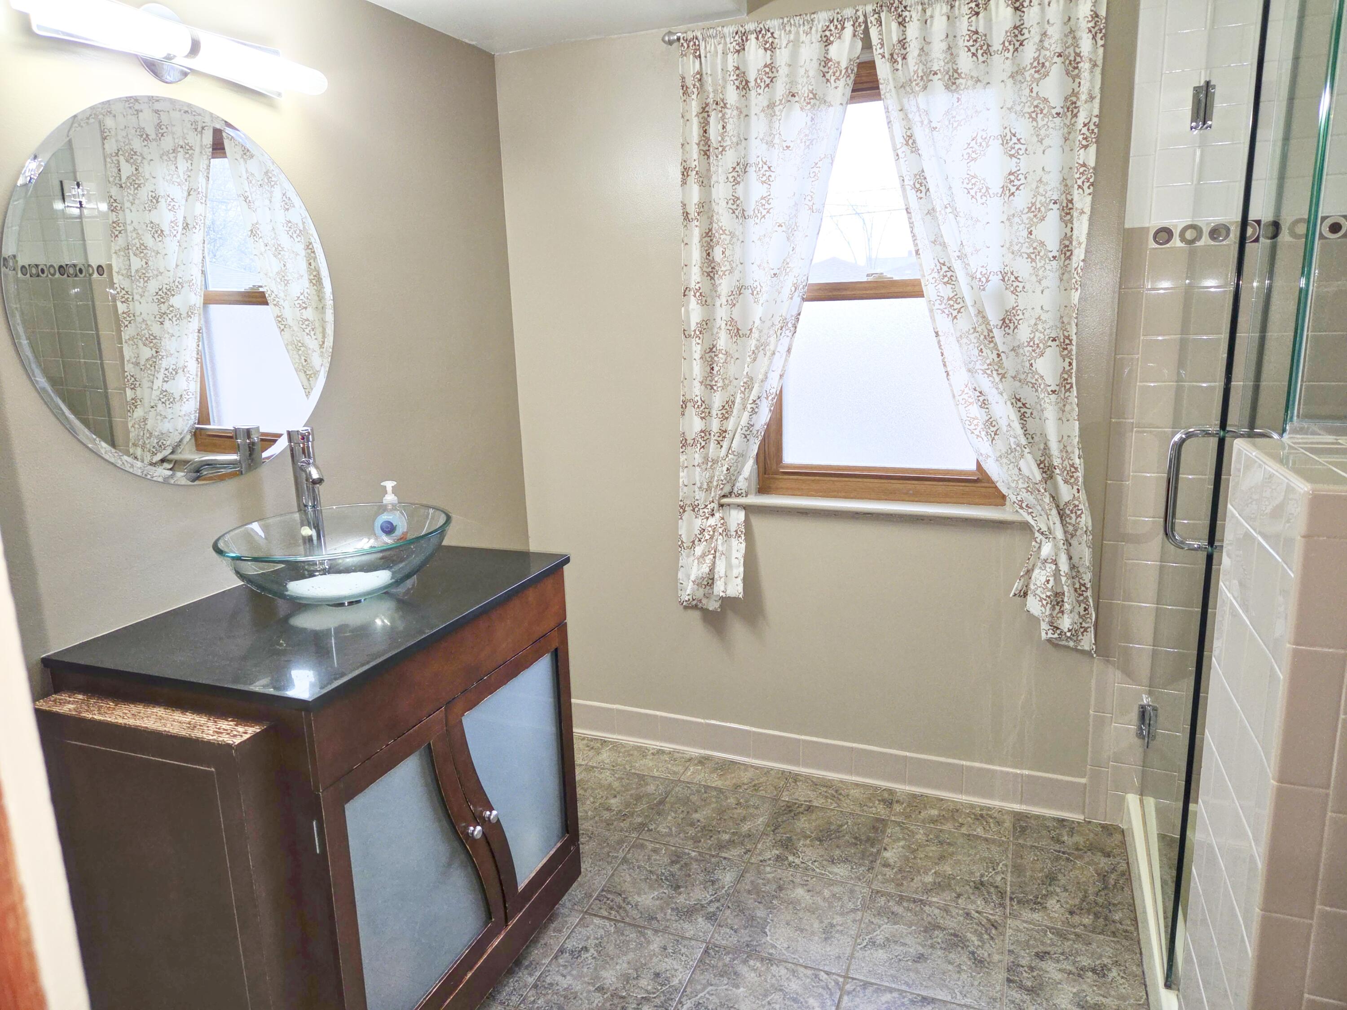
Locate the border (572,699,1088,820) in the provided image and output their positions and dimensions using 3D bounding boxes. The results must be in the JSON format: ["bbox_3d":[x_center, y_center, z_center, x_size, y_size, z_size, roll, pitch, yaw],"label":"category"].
[{"bbox_3d":[0.324,0.738,2.672,1.650,0.114,0.012,3,14,21],"label":"border"}]

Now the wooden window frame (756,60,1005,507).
[{"bbox_3d":[0.553,-0.567,2.376,0.680,1.120,0.080,3,14,21],"label":"wooden window frame"}]

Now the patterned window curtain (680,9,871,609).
[{"bbox_3d":[0.242,-0.433,2.363,0.510,1.530,0.090,3,14,21],"label":"patterned window curtain"}]

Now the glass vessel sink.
[{"bbox_3d":[-0.622,0.111,1.669,0.418,0.141,0.418,3,14,21],"label":"glass vessel sink"}]

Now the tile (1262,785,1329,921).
[{"bbox_3d":[0.658,0.367,0.954,0.051,0.152,0.009,3,14,21],"label":"tile"}]

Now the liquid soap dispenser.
[{"bbox_3d":[-0.628,0.027,1.996,0.078,0.162,0.053,-4,13,-8],"label":"liquid soap dispenser"}]

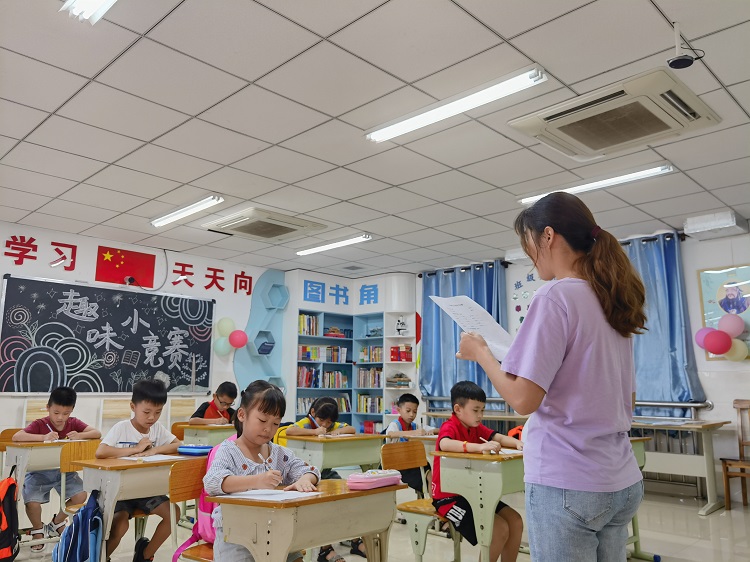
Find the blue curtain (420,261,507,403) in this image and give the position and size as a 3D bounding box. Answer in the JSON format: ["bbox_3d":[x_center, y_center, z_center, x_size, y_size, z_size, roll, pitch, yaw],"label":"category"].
[{"bbox_3d":[1.163,0.799,7.751,1.420,2.030,0.140,-9,-13,44],"label":"blue curtain"}]

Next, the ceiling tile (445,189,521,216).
[{"bbox_3d":[1.008,-0.703,5.232,0.600,0.015,0.600,-9,-13,44],"label":"ceiling tile"}]

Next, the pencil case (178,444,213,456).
[{"bbox_3d":[-0.976,0.926,3.198,0.205,0.053,0.085,1,-10,-4],"label":"pencil case"}]

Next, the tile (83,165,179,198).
[{"bbox_3d":[-1.966,-0.795,4.756,0.600,0.020,0.600,-9,-13,43],"label":"tile"}]

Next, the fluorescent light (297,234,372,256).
[{"bbox_3d":[-0.483,-0.427,6.743,1.200,0.065,0.130,-9,-13,44],"label":"fluorescent light"}]

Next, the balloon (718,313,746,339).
[{"bbox_3d":[3.326,0.428,5.448,0.220,0.240,0.220,-9,-14,44],"label":"balloon"}]

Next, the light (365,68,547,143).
[{"bbox_3d":[0.407,-0.985,3.346,1.200,0.065,0.130,-9,-13,44],"label":"light"}]

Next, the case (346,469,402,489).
[{"bbox_3d":[-0.004,0.804,2.370,0.100,0.050,0.220,-9,-13,43],"label":"case"}]

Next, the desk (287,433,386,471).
[{"bbox_3d":[-0.280,1.469,4.178,0.440,0.700,0.610,-9,-14,44],"label":"desk"}]

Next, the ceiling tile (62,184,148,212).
[{"bbox_3d":[-2.405,-0.727,5.173,0.600,0.020,0.600,-9,-13,43],"label":"ceiling tile"}]

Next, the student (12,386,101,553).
[{"bbox_3d":[-2.302,1.292,4.226,0.560,1.030,0.560,-9,-13,43],"label":"student"}]

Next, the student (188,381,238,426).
[{"bbox_3d":[-1.476,1.518,5.592,0.560,1.060,0.570,-9,-13,43],"label":"student"}]

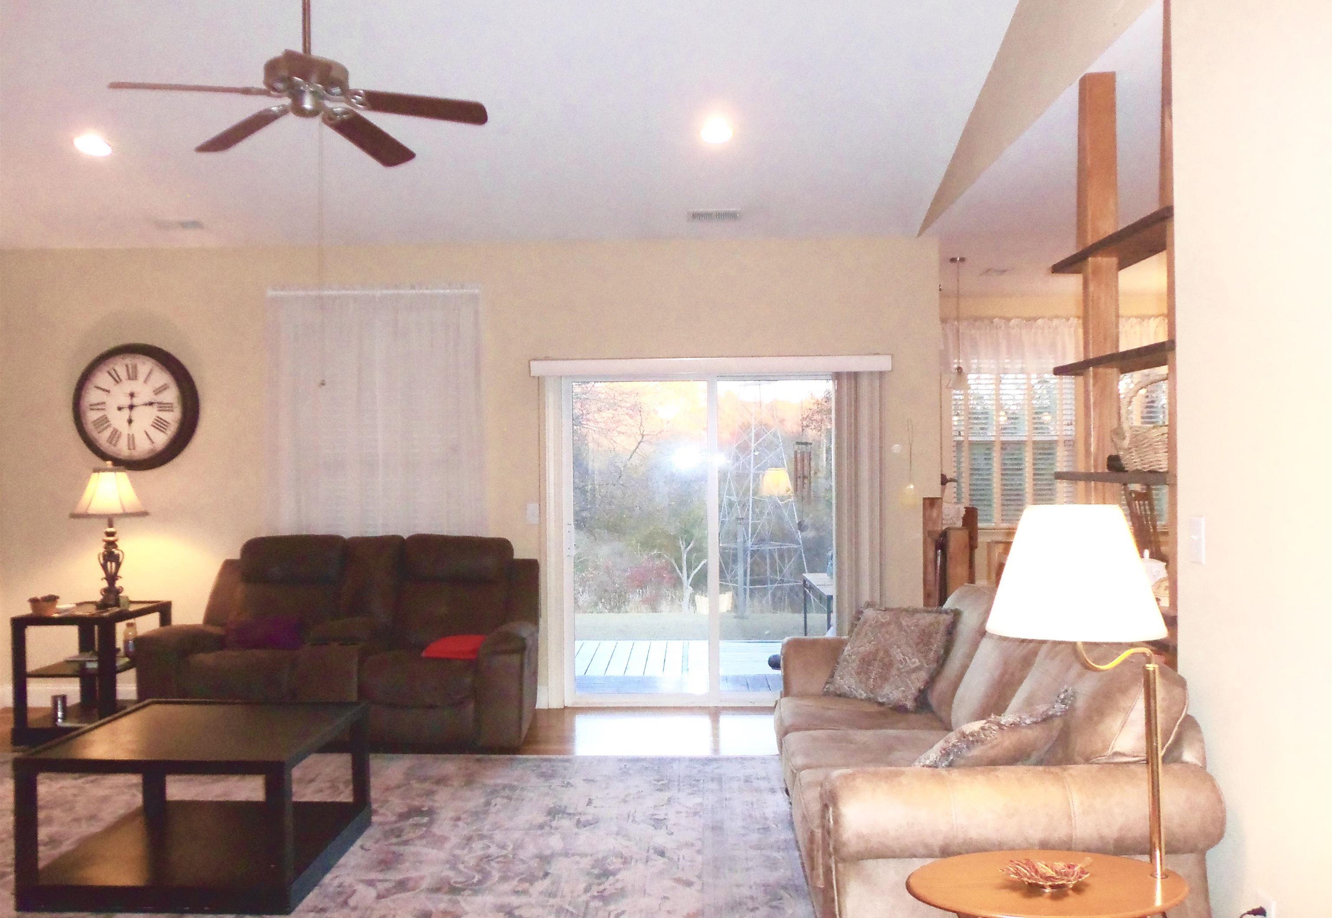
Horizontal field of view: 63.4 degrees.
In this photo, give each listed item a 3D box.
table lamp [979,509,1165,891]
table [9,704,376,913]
[{"bbox_3d":[0.865,0.485,2.261,0.395,0.785,0.385,-1,0,1],"label":"table lamp"},{"bbox_3d":[-1.657,1.227,3.920,0.915,0.488,0.875,-1,0,3],"label":"table"}]

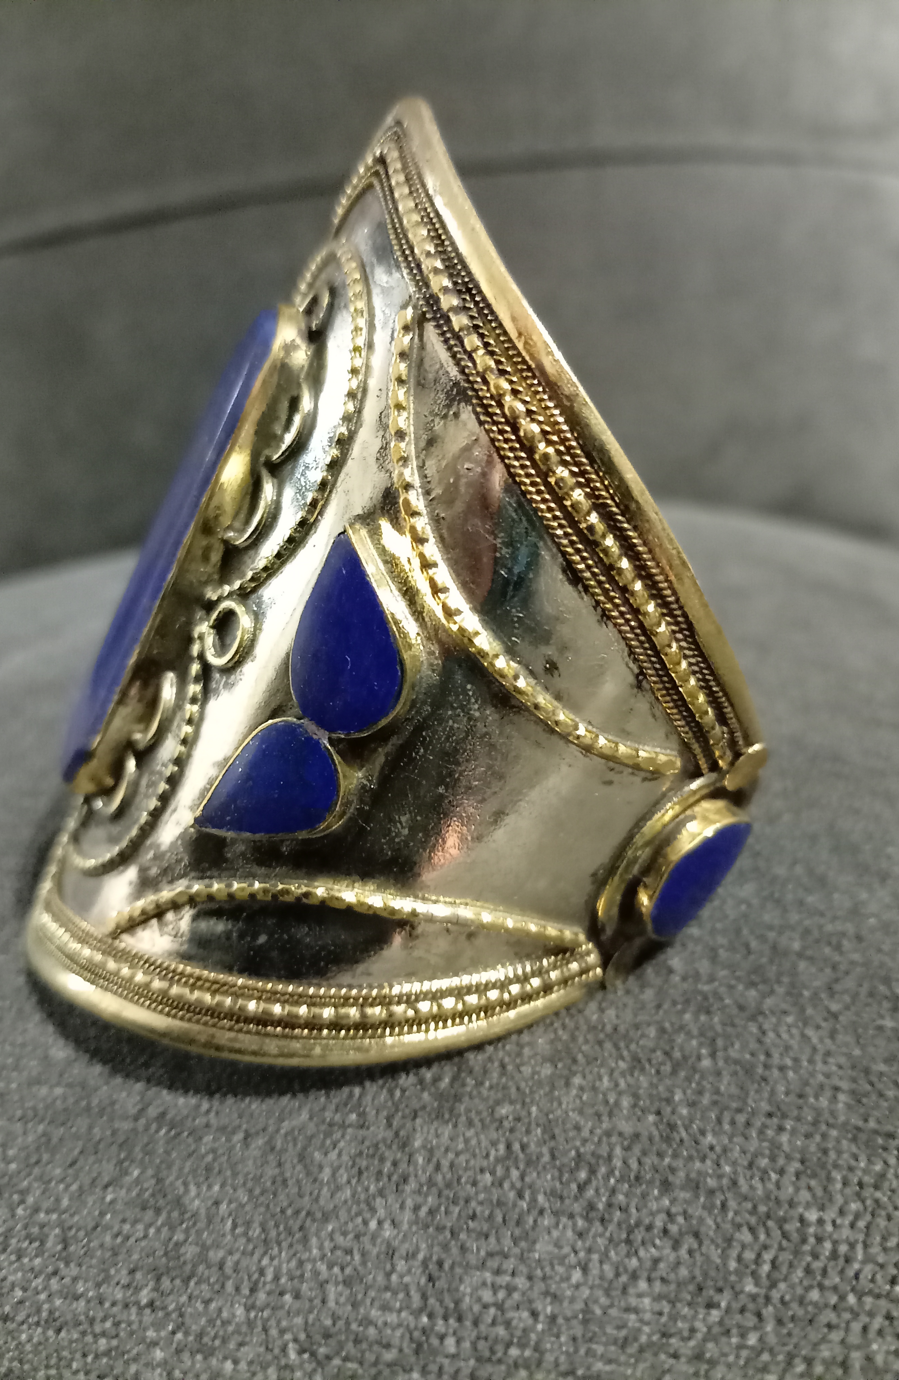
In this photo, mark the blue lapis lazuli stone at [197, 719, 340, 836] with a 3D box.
[{"bbox_3d":[-0.015,0.009,0.088,0.016,0.010,0.004,-35,-8,22],"label":"blue lapis lazuli stone"}]

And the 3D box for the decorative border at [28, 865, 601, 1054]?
[{"bbox_3d":[-0.019,0.026,0.104,0.067,0.012,0.022,1,6,21],"label":"decorative border"}]

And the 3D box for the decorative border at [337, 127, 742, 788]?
[{"bbox_3d":[0.006,-0.022,0.089,0.011,0.066,0.024,-28,-7,-2],"label":"decorative border"}]

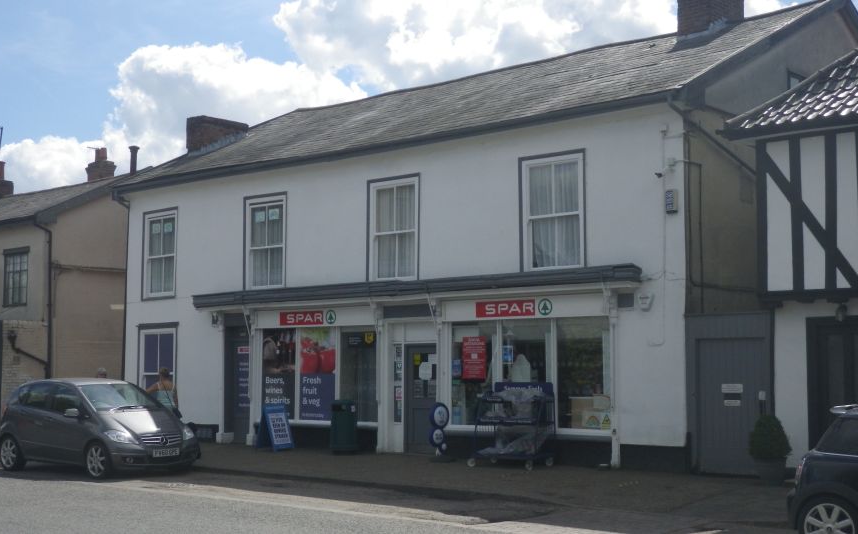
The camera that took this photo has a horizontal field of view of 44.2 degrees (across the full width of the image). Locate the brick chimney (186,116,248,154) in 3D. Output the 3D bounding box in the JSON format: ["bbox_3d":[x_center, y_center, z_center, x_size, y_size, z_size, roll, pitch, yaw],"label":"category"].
[{"bbox_3d":[-5.844,-3.516,29.387,0.700,1.100,1.600,-5,-7,38],"label":"brick chimney"}]

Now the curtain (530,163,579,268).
[{"bbox_3d":[2.256,-0.916,18.891,1.010,1.910,0.130,-5,-7,38],"label":"curtain"}]

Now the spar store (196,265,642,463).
[{"bbox_3d":[-0.557,2.003,20.951,10.850,3.300,1.600,-5,-7,38],"label":"spar store"}]

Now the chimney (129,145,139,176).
[{"bbox_3d":[-8.136,-2.946,29.126,0.280,0.860,0.280,-5,-8,41],"label":"chimney"}]

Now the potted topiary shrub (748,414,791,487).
[{"bbox_3d":[4.988,2.627,15.452,0.640,1.040,0.640,-5,-7,38],"label":"potted topiary shrub"}]

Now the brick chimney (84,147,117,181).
[{"bbox_3d":[-9.420,-2.944,30.380,0.660,1.060,0.620,-5,-8,41],"label":"brick chimney"}]

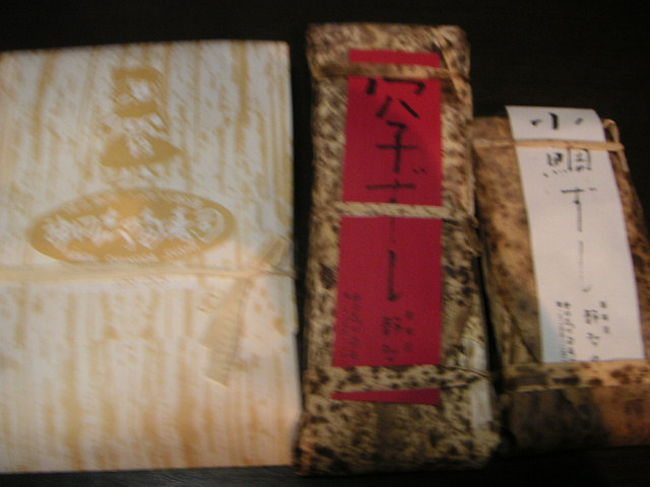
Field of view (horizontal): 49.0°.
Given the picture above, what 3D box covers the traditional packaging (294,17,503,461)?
[{"bbox_3d":[0.031,-0.002,0.352,0.084,0.042,0.222,1,70,0],"label":"traditional packaging"}]

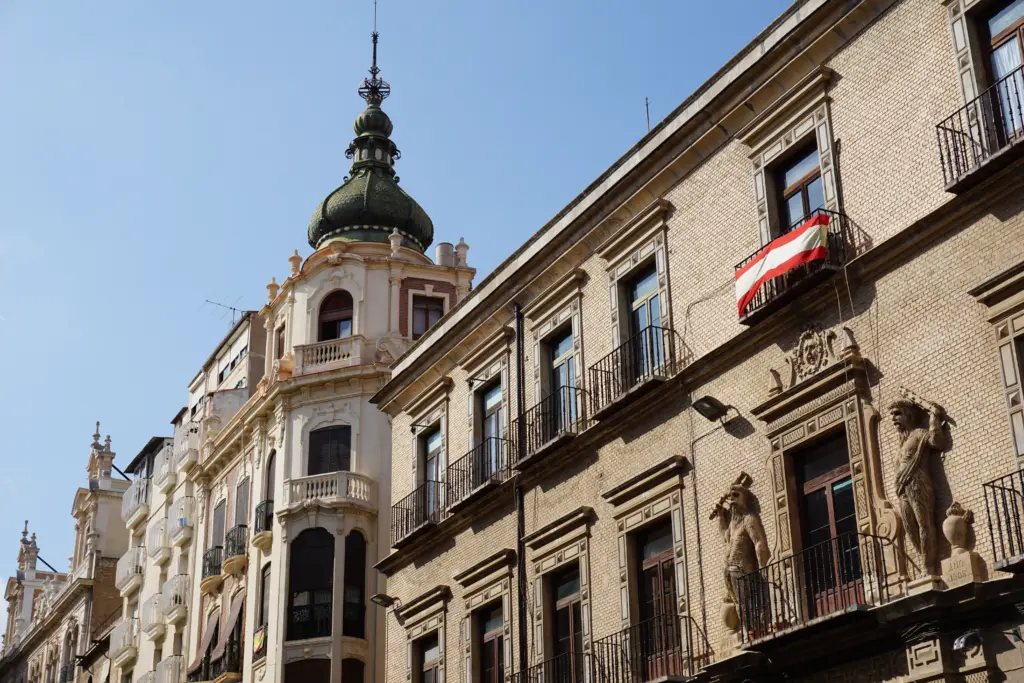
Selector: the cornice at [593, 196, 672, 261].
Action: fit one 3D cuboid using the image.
[{"bbox_3d":[2.306,-2.070,28.160,0.232,0.310,2.408,11,-27,-25],"label":"cornice"}]

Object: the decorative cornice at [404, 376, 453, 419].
[{"bbox_3d":[-2.105,1.447,35.860,0.232,0.310,2.408,11,-27,-25],"label":"decorative cornice"}]

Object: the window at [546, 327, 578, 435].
[{"bbox_3d":[1.054,0.982,29.872,0.240,2.703,1.392,11,-27,-25],"label":"window"}]

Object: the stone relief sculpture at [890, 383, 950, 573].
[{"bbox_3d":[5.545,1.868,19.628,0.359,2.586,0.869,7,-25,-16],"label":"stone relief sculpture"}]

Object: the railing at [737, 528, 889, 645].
[{"bbox_3d":[4.328,3.625,20.936,0.600,0.996,2.687,11,-27,-25],"label":"railing"}]

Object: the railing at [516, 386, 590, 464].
[{"bbox_3d":[0.735,1.788,29.264,0.520,1.009,2.192,11,-27,-25],"label":"railing"}]

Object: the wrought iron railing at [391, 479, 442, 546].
[{"bbox_3d":[-2.186,4.120,34.389,0.520,1.009,2.165,11,-27,-25],"label":"wrought iron railing"}]

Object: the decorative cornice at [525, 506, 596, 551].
[{"bbox_3d":[0.871,3.722,28.467,0.280,0.288,2.524,11,-27,-25],"label":"decorative cornice"}]

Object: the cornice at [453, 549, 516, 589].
[{"bbox_3d":[-0.625,4.957,31.315,0.232,0.276,2.491,11,-27,-25],"label":"cornice"}]

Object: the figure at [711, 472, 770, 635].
[{"bbox_3d":[3.574,3.326,22.722,0.520,2.528,1.096,11,-27,-25],"label":"figure"}]

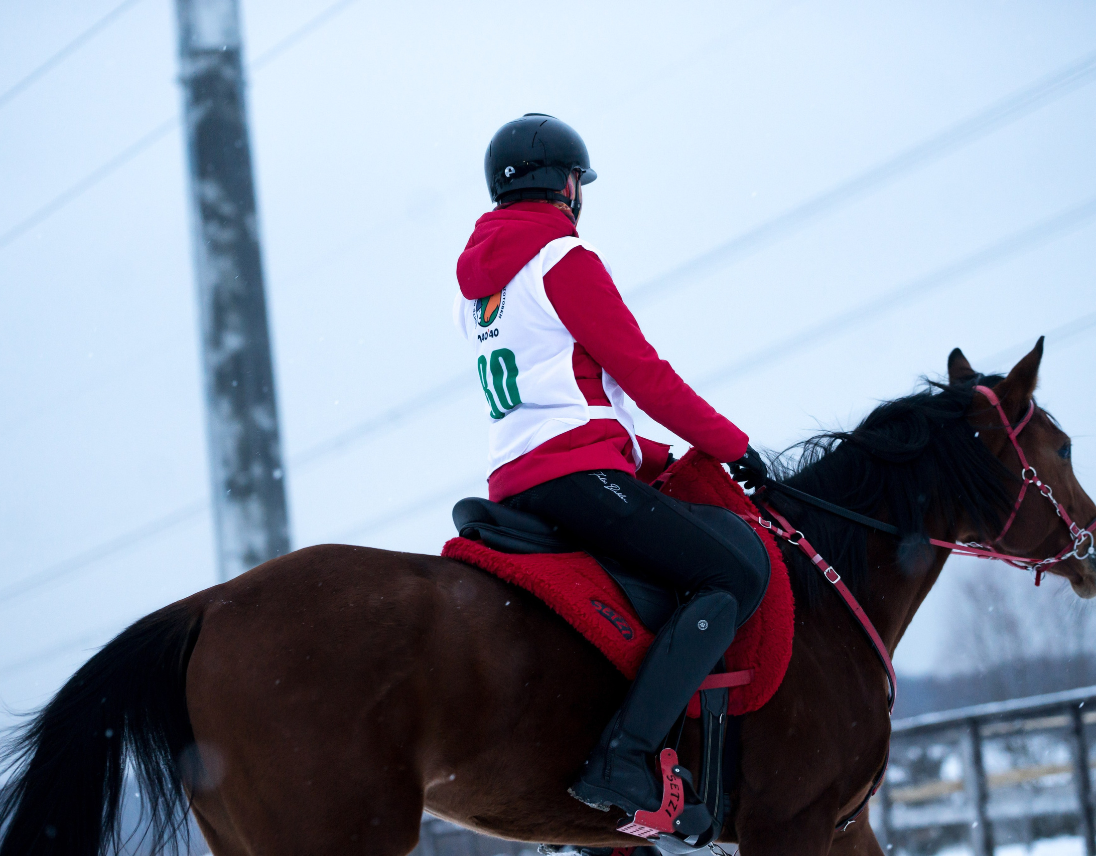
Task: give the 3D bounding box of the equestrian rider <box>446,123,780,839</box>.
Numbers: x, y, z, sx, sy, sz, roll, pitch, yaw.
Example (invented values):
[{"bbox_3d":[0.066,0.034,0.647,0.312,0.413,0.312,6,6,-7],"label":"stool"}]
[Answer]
[{"bbox_3d":[0.127,0.092,7.200,0.640,1.460,0.640,-3,-6,-25],"label":"equestrian rider"}]

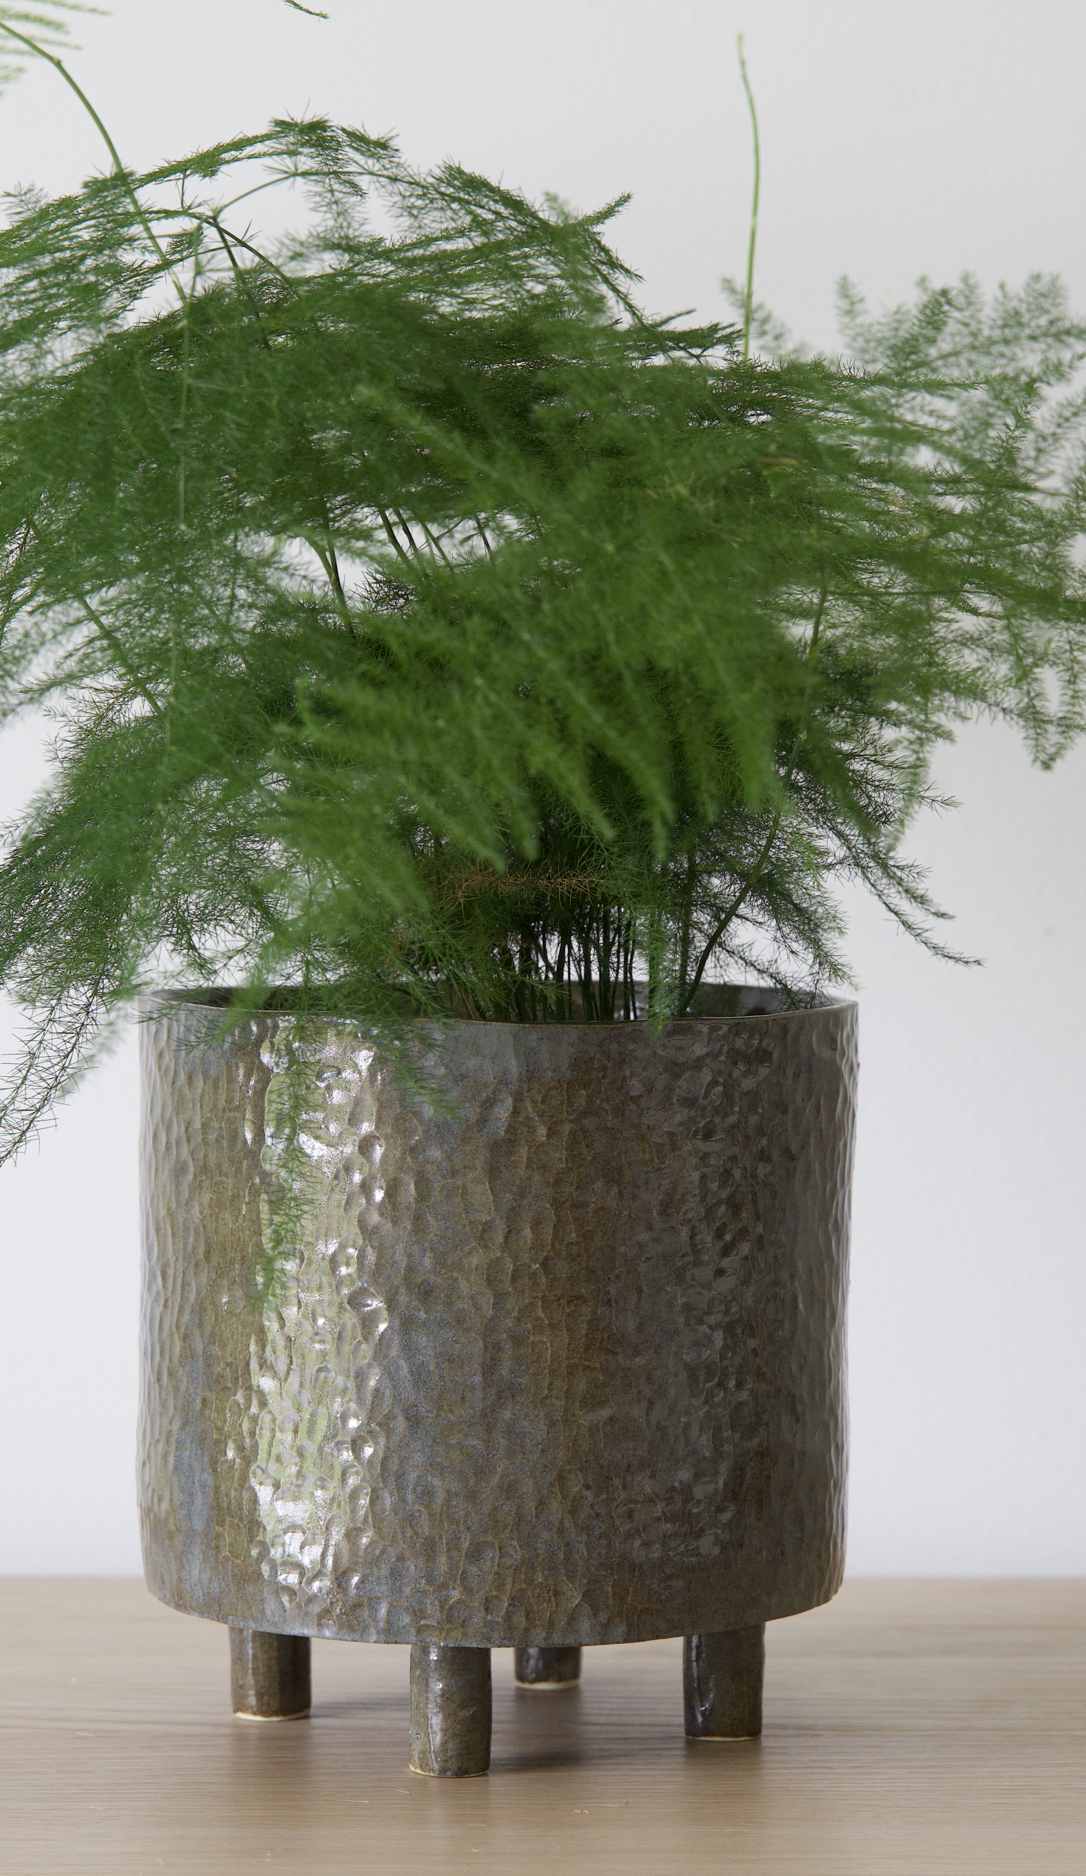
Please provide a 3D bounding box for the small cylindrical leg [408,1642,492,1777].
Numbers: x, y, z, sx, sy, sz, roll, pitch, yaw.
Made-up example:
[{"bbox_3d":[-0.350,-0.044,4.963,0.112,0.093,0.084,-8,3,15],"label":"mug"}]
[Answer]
[{"bbox_3d":[-0.026,0.205,1.586,0.022,0.039,0.022,0,3,0],"label":"small cylindrical leg"}]

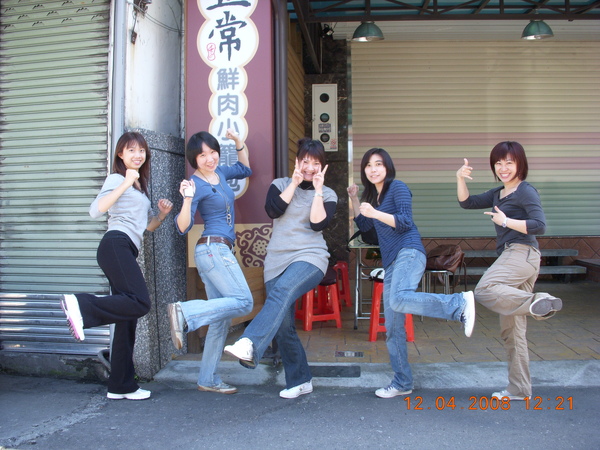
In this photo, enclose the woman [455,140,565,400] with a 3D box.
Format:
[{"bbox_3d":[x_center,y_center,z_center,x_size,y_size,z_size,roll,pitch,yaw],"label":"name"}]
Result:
[{"bbox_3d":[1.240,0.269,3.900,0.580,1.550,0.500,-2,2,-41],"label":"woman"}]

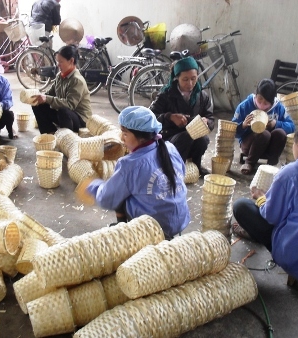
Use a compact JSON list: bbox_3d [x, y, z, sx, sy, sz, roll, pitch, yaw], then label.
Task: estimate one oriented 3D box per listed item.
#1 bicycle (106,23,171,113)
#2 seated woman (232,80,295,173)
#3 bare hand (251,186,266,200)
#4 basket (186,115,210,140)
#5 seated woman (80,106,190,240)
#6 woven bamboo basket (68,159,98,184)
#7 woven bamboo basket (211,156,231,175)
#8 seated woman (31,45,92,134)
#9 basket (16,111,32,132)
[{"bbox_3d":[0.109,-1.271,6.046,1.600,1.020,0.550,-13,26,-38],"label":"bicycle"},{"bbox_3d":[1.032,-0.440,4.186,0.530,0.790,0.630,8,22,15],"label":"seated woman"},{"bbox_3d":[0.625,0.140,2.600,0.080,0.085,0.110,-8,23,-28],"label":"bare hand"},{"bbox_3d":[0.407,-0.341,3.780,0.155,0.178,0.178,-36,0,6],"label":"basket"},{"bbox_3d":[-0.076,0.028,2.779,0.620,0.830,0.480,19,25,37],"label":"seated woman"},{"bbox_3d":[-0.541,0.024,3.700,0.205,0.205,0.190,-15,30,-36],"label":"woven bamboo basket"},{"bbox_3d":[0.624,-0.013,3.945,0.165,0.155,0.165,2,21,0],"label":"woven bamboo basket"},{"bbox_3d":[-0.912,-0.867,4.942,0.690,0.940,0.490,-9,24,-26],"label":"seated woman"},{"bbox_3d":[-1.357,-0.497,4.924,0.142,0.172,0.142,3,20,0],"label":"basket"}]

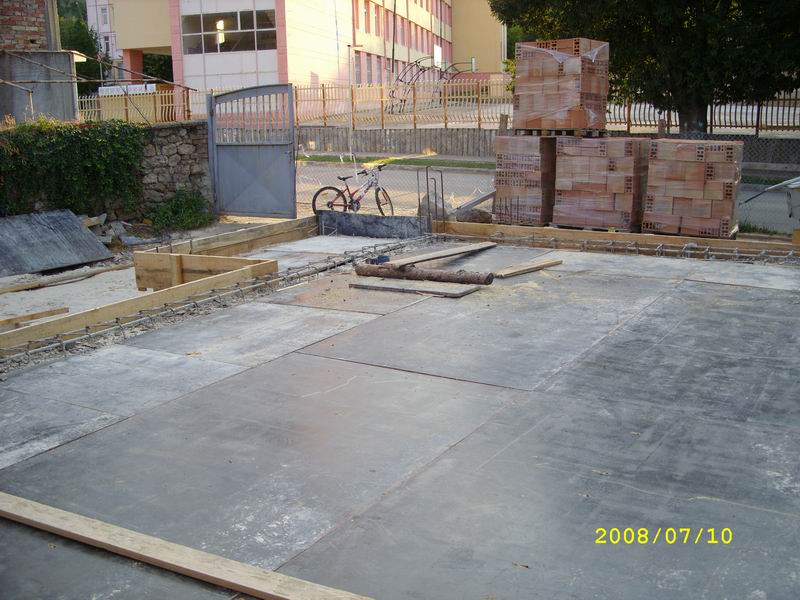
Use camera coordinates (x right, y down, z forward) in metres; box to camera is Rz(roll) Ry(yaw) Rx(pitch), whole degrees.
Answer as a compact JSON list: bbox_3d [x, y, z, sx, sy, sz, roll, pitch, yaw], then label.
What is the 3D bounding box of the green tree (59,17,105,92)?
[{"bbox_3d":[-13.998,-9.281,38.000,3.300,6.500,3.300,-1,13,0],"label":"green tree"}]

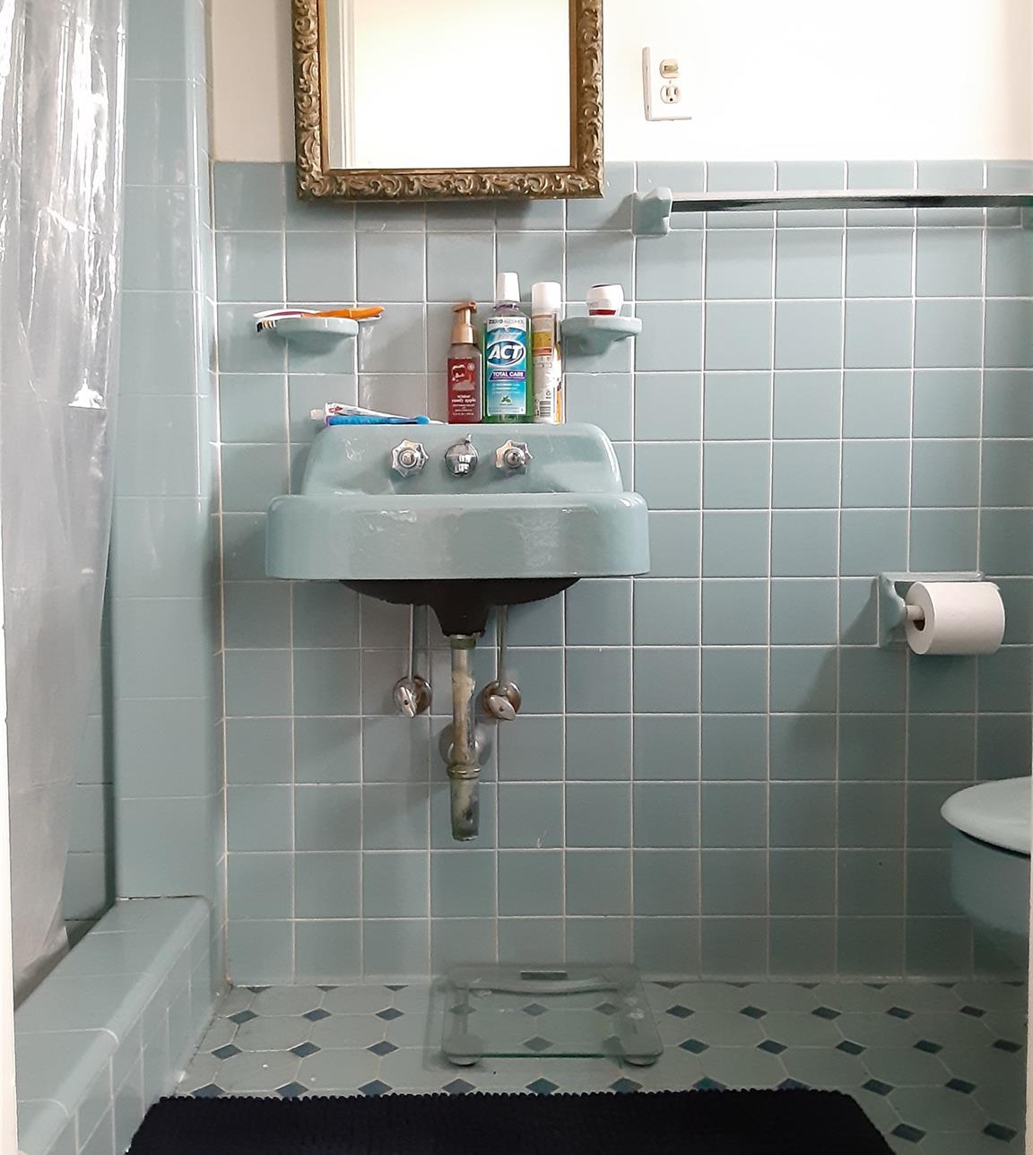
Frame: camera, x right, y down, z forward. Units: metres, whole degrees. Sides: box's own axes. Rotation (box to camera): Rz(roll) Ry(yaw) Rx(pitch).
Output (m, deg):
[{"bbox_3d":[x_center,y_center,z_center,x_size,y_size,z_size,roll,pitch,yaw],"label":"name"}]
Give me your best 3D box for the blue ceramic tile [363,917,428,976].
[{"bbox_3d":[-0.197,0.607,1.764,0.108,0.099,0.009,0,3,0],"label":"blue ceramic tile"}]

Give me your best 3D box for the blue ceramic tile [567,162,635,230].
[{"bbox_3d":[0.133,-0.599,1.691,0.108,0.108,0.010,0,3,0],"label":"blue ceramic tile"}]

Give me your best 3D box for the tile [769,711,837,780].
[{"bbox_3d":[0.464,0.276,1.735,0.108,0.108,0.010,0,3,0],"label":"tile"}]

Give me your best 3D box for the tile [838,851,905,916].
[{"bbox_3d":[0.571,0.493,1.742,0.107,0.107,0.010,0,3,0],"label":"tile"}]

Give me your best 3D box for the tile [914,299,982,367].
[{"bbox_3d":[0.679,-0.385,1.690,0.108,0.108,0.009,0,3,0],"label":"tile"}]

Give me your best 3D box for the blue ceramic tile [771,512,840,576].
[{"bbox_3d":[0.460,-0.053,1.720,0.108,0.108,0.009,0,3,0],"label":"blue ceramic tile"}]

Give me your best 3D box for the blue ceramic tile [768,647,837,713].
[{"bbox_3d":[0.463,0.166,1.730,0.108,0.108,0.010,0,3,0],"label":"blue ceramic tile"}]

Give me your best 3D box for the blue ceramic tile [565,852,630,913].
[{"bbox_3d":[0.131,0.496,1.751,0.108,0.108,0.010,0,3,0],"label":"blue ceramic tile"}]

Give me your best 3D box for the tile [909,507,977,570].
[{"bbox_3d":[0.680,-0.055,1.708,0.108,0.108,0.009,0,3,1],"label":"tile"}]

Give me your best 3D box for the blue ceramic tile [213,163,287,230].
[{"bbox_3d":[-0.421,-0.600,1.702,0.108,0.108,0.009,0,3,0],"label":"blue ceramic tile"}]

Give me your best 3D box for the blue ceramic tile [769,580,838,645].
[{"bbox_3d":[0.460,0.056,1.726,0.108,0.108,0.009,0,3,0],"label":"blue ceramic tile"}]

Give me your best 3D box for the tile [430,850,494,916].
[{"bbox_3d":[-0.086,0.500,1.748,0.108,0.108,0.010,0,3,0],"label":"tile"}]

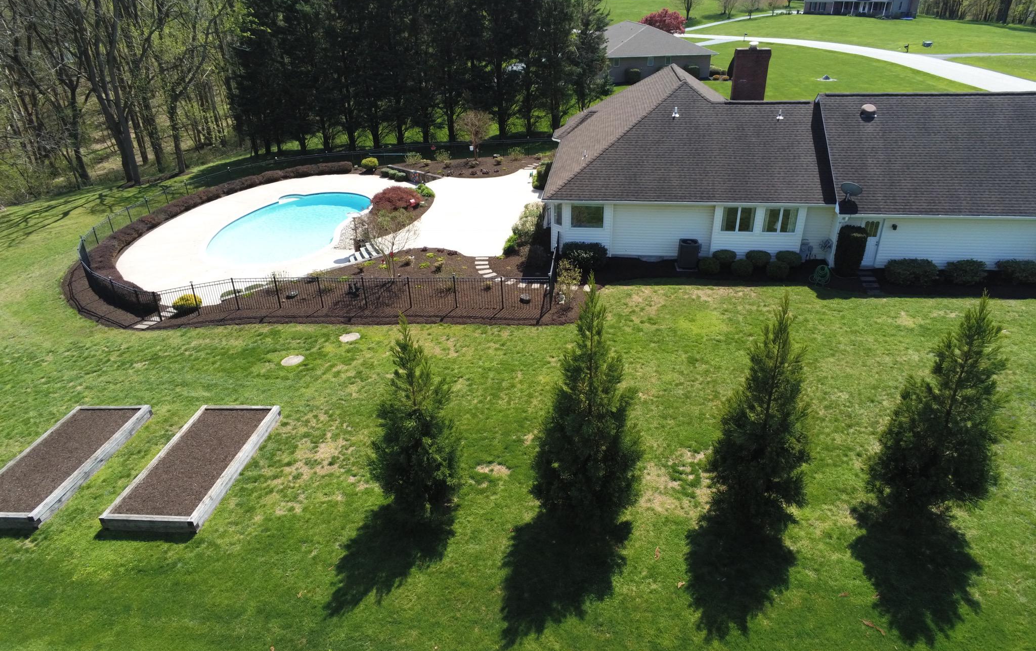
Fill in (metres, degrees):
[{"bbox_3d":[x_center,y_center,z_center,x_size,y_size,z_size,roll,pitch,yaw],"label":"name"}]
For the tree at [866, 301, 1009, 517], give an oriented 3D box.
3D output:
[{"bbox_3d":[9.285,1.732,14.809,2.650,5.269,2.650,-2,28,0],"label":"tree"}]

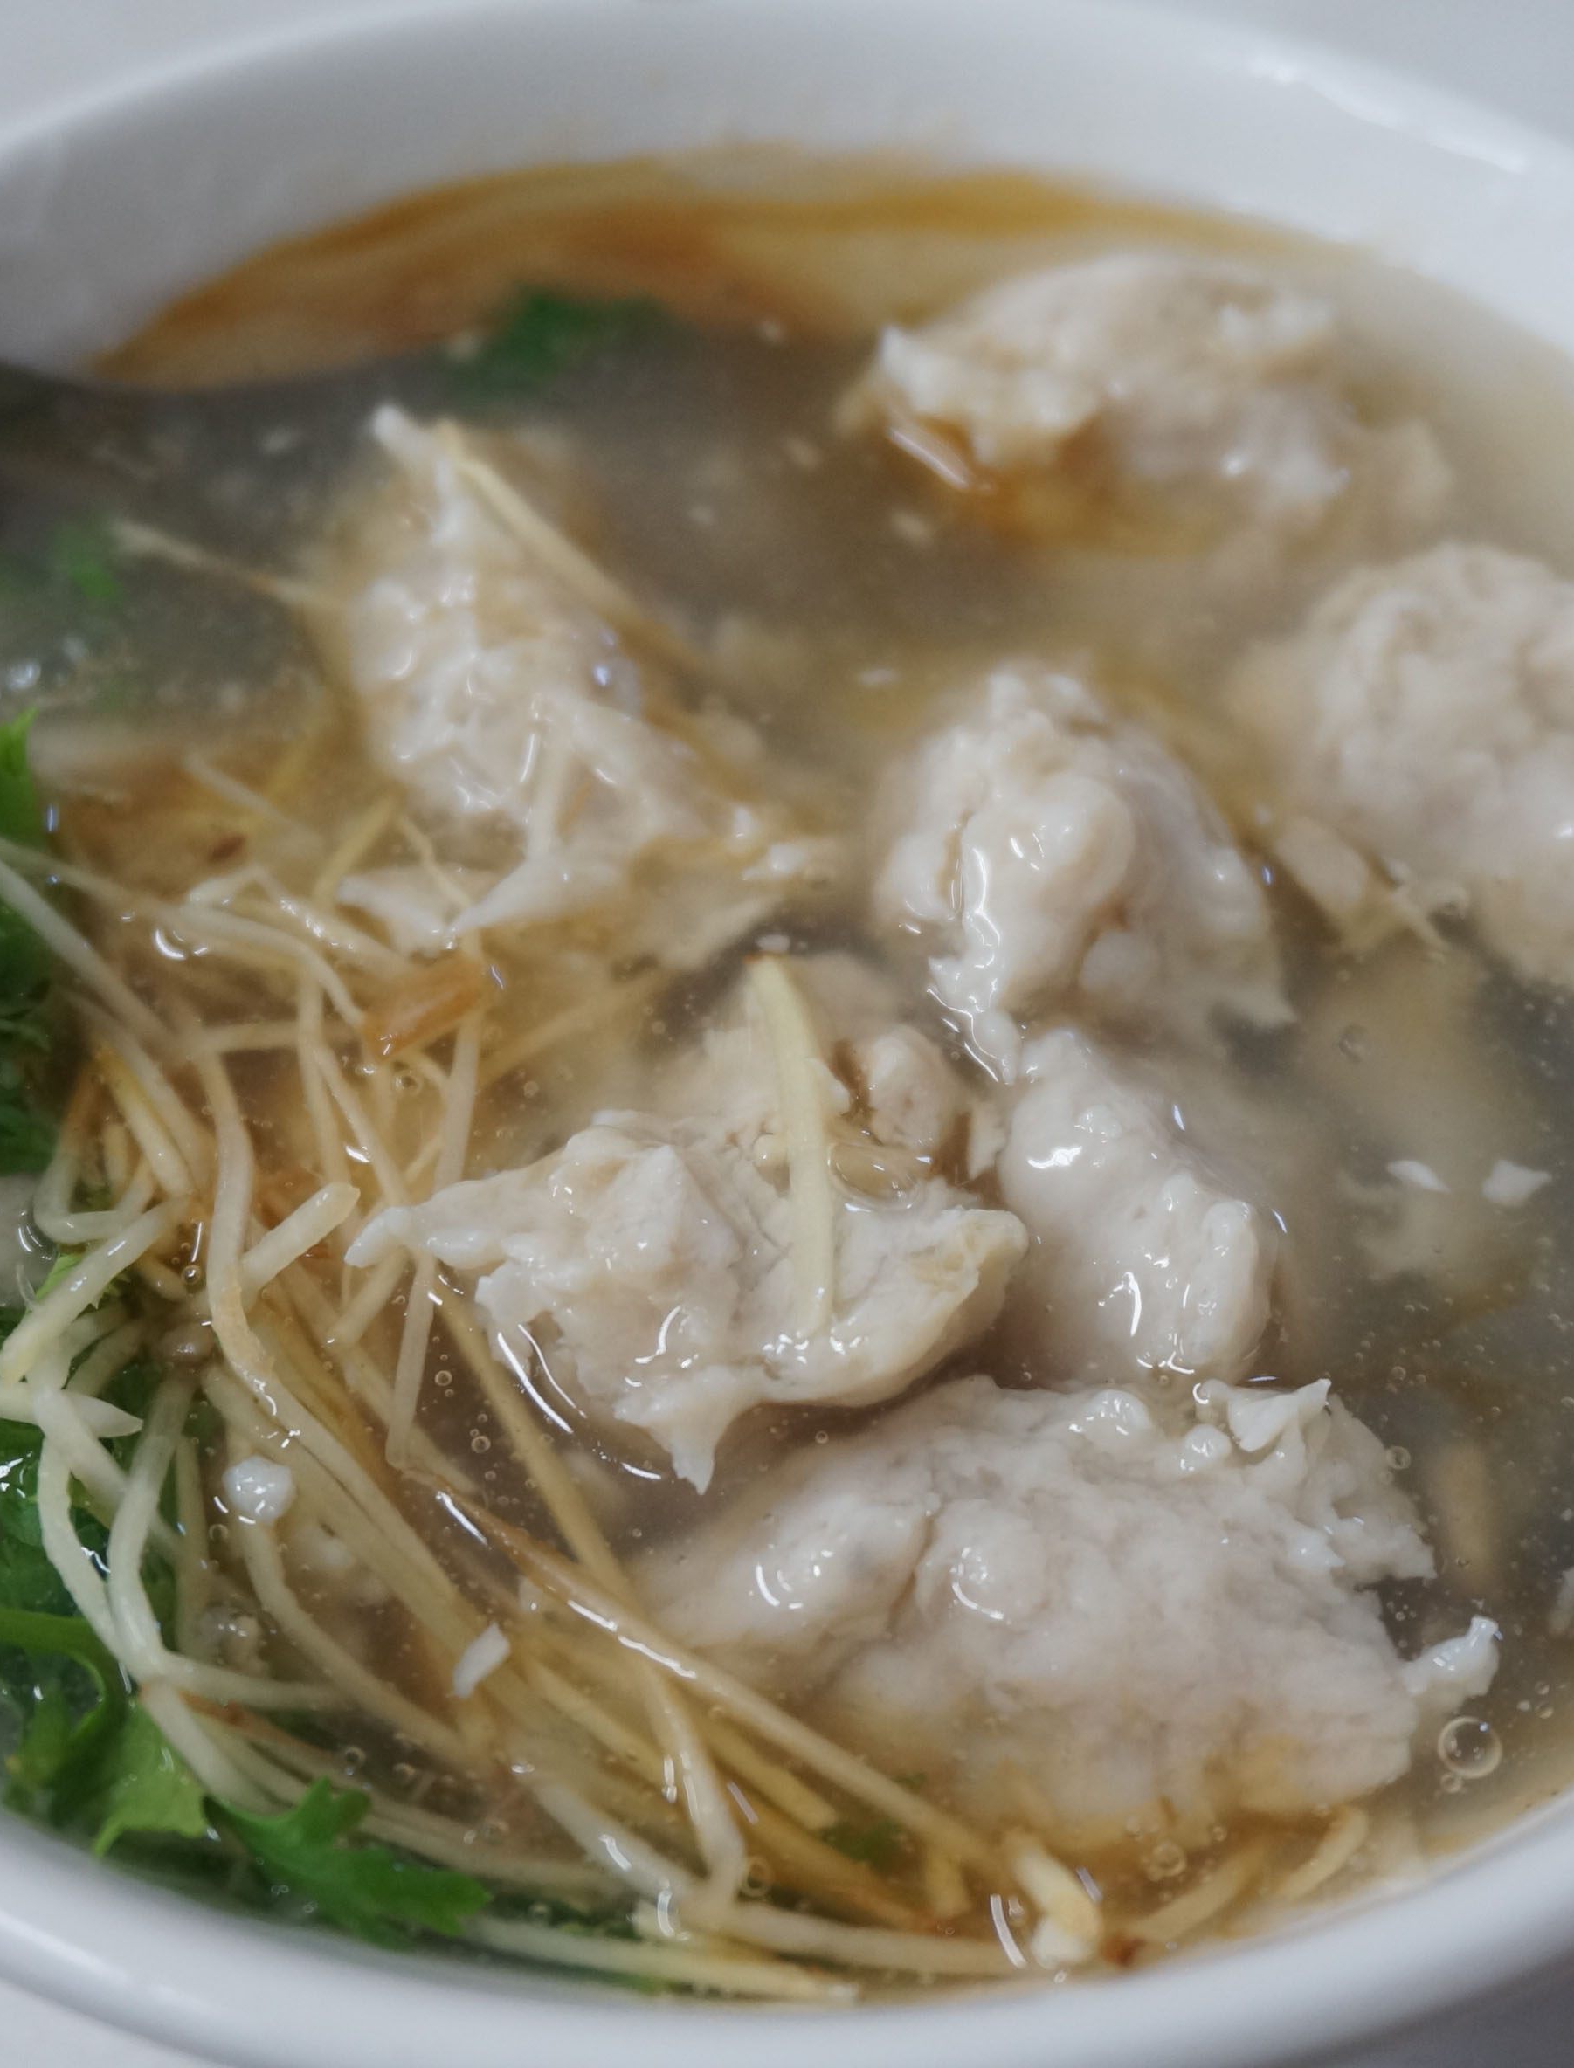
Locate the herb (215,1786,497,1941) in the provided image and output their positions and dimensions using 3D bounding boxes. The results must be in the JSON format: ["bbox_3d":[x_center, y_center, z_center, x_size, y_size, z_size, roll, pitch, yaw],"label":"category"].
[{"bbox_3d":[-0.023,0.042,0.172,0.015,0.006,0.007,31,58,22],"label":"herb"}]

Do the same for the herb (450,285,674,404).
[{"bbox_3d":[-0.018,-0.051,0.246,0.018,0.006,0.010,-34,59,-24],"label":"herb"}]

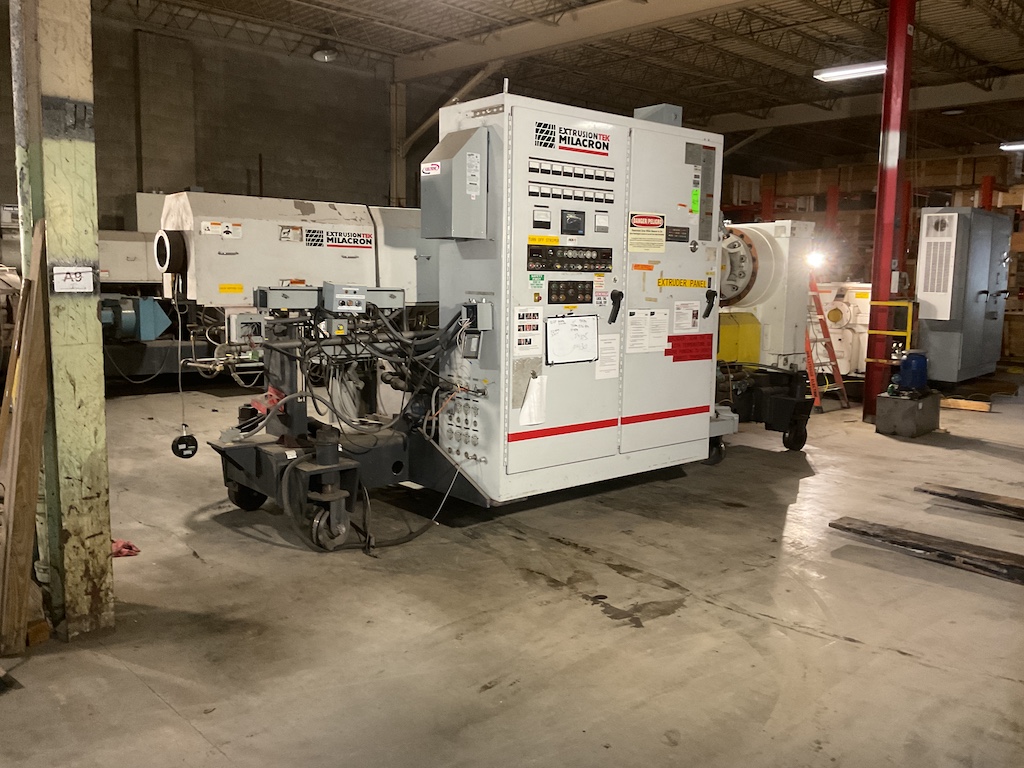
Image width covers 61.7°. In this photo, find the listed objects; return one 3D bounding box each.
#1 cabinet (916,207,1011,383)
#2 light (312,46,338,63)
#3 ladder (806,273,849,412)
[{"bbox_3d":[6.288,-1.249,12.033,0.670,2.290,2.260,7,9,41],"label":"cabinet"},{"bbox_3d":[-2.976,-5.250,13.691,0.410,0.240,0.410,1,7,0],"label":"light"},{"bbox_3d":[3.742,-0.577,10.970,0.580,1.730,1.000,-4,8,-33],"label":"ladder"}]

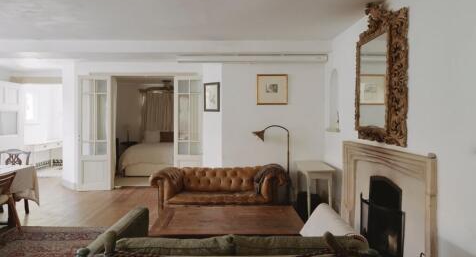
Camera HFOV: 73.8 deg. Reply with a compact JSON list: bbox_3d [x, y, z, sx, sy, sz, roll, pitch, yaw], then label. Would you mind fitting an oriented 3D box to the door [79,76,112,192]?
[{"bbox_3d":[-3.040,0.103,6.733,0.660,2.420,0.050,0,1,0],"label":"door"}]

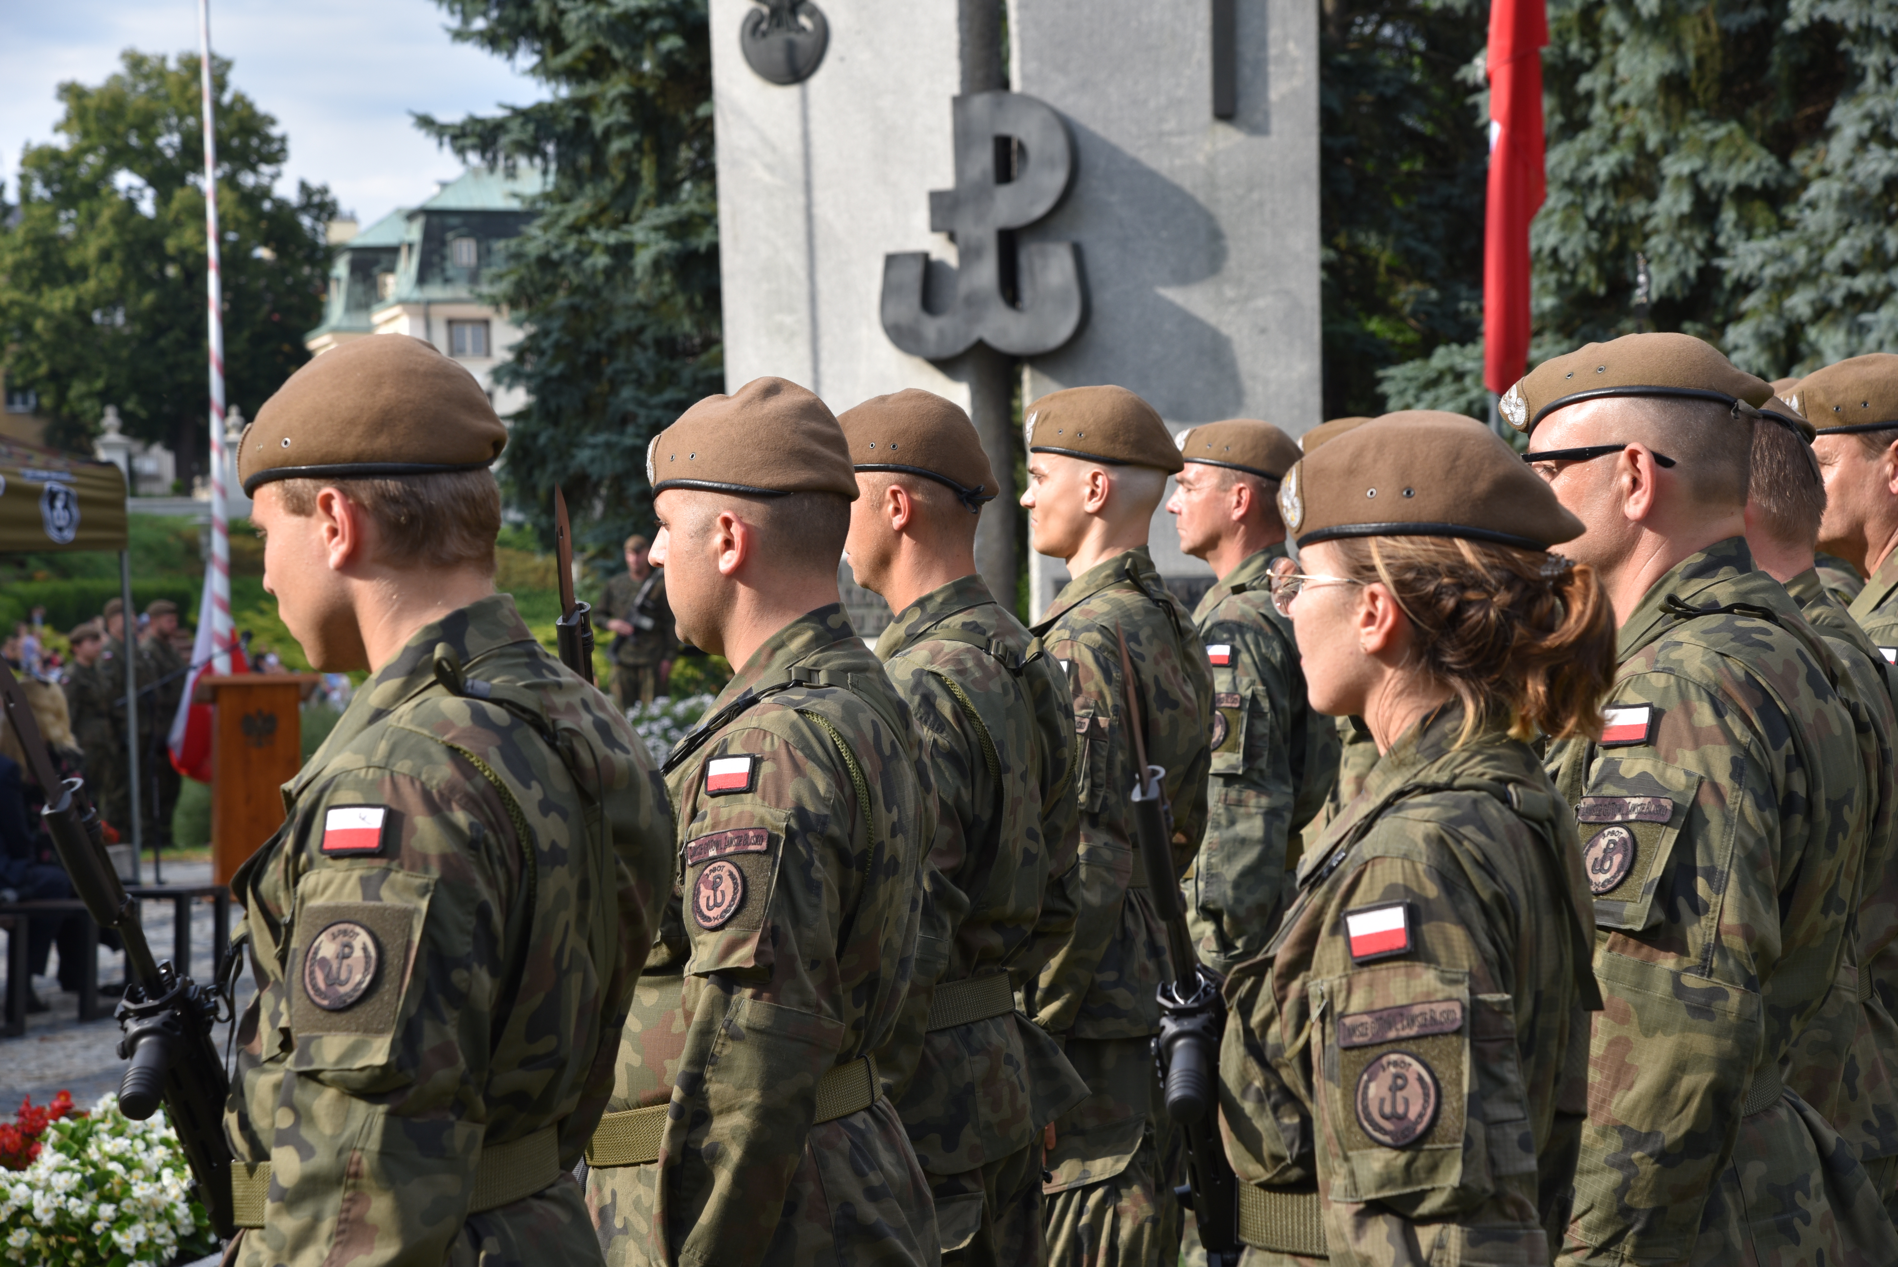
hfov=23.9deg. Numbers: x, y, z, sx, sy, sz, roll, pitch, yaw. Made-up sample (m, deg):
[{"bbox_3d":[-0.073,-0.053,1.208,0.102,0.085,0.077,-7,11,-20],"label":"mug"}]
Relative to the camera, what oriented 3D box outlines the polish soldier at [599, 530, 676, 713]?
[{"bbox_3d":[-2.167,0.231,31.323,0.600,1.840,0.400,-1,1,5],"label":"polish soldier"}]

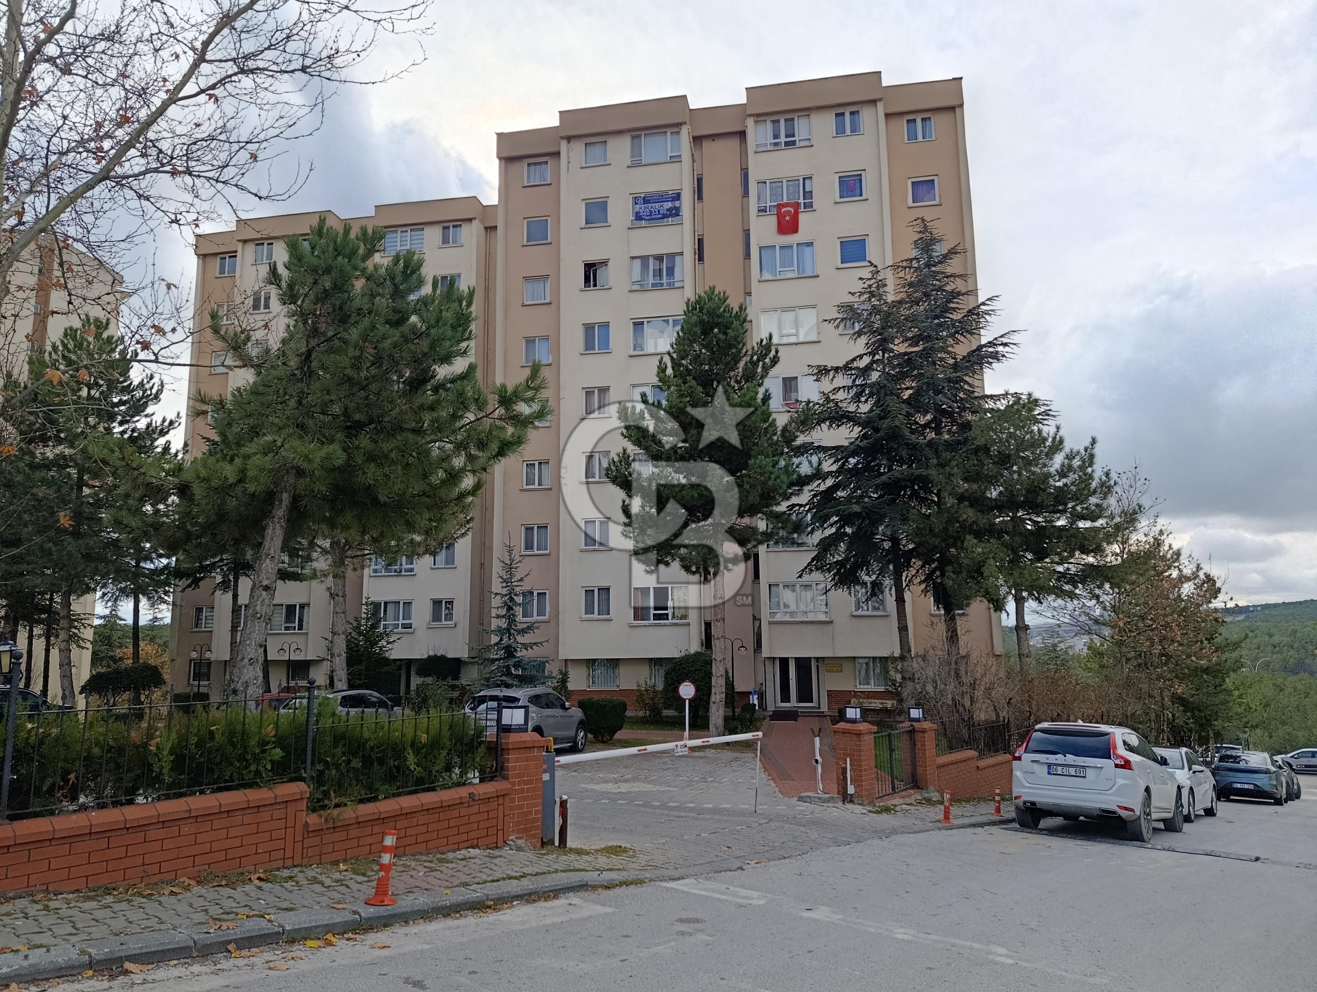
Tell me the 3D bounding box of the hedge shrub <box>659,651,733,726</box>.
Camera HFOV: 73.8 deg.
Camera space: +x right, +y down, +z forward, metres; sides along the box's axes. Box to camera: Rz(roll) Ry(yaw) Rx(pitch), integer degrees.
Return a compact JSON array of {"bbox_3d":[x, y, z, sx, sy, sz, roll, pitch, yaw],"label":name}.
[{"bbox_3d":[1.287,6.534,29.639,2.470,2.485,2.400,-1,-9,0],"label":"hedge shrub"}]

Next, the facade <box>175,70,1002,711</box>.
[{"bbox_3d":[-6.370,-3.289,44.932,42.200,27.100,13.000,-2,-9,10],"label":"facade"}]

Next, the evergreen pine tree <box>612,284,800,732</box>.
[{"bbox_3d":[1.328,0.225,25.798,5.700,13.300,5.500,-2,-9,10],"label":"evergreen pine tree"}]

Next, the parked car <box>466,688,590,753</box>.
[{"bbox_3d":[-3.330,5.840,22.750,1.810,1.600,4.380,-3,-13,19],"label":"parked car"}]

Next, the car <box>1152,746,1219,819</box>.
[{"bbox_3d":[10.951,6.243,19.320,1.800,1.460,4.550,-8,-18,39],"label":"car"}]

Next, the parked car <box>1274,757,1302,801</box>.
[{"bbox_3d":[23.012,10.619,33.200,1.810,1.530,4.400,-8,-19,38],"label":"parked car"}]

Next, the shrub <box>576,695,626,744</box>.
[{"bbox_3d":[-1.627,6.599,25.900,1.420,1.360,1.420,1,-9,-10],"label":"shrub"}]

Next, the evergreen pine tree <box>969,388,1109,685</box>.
[{"bbox_3d":[10.791,2.020,24.769,4.370,10.134,4.600,-1,-9,0],"label":"evergreen pine tree"}]

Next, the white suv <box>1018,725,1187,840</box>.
[{"bbox_3d":[7.438,4.702,14.722,1.900,1.710,4.640,-6,-17,37],"label":"white suv"}]

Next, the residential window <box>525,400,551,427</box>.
[{"bbox_3d":[-5.452,-3.651,39.351,1.196,1.257,0.150,-2,-9,10],"label":"residential window"}]

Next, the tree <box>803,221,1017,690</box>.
[{"bbox_3d":[8.182,-1.000,28.496,6.956,16.935,6.200,-1,-9,0],"label":"tree"}]

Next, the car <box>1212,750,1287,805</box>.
[{"bbox_3d":[19.506,9.264,28.845,1.860,1.540,4.700,-8,-18,37],"label":"car"}]

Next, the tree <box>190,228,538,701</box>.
[{"bbox_3d":[-4.984,-0.423,14.861,6.141,9.130,5.600,-1,-9,0],"label":"tree"}]

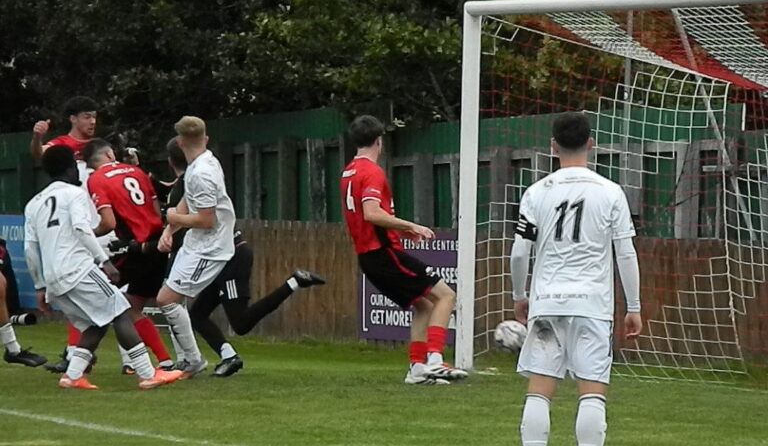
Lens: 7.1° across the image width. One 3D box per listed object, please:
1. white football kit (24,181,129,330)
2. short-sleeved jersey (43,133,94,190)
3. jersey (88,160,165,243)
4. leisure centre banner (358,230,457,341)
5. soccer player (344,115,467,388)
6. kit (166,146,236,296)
[{"bbox_3d":[-1.903,0.202,38.300,0.520,0.920,0.450,1,0,38],"label":"white football kit"},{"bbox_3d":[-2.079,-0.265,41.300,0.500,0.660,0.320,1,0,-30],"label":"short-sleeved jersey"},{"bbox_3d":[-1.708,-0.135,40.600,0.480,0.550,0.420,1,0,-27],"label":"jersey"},{"bbox_3d":[0.245,0.502,49.500,0.030,0.900,2.350,1,0,-23],"label":"leisure centre banner"},{"bbox_3d":[0.127,0.179,40.100,0.700,1.750,0.520,1,0,-23],"label":"soccer player"},{"bbox_3d":[-1.201,0.003,40.600,0.380,0.960,0.460,1,0,21],"label":"kit"}]

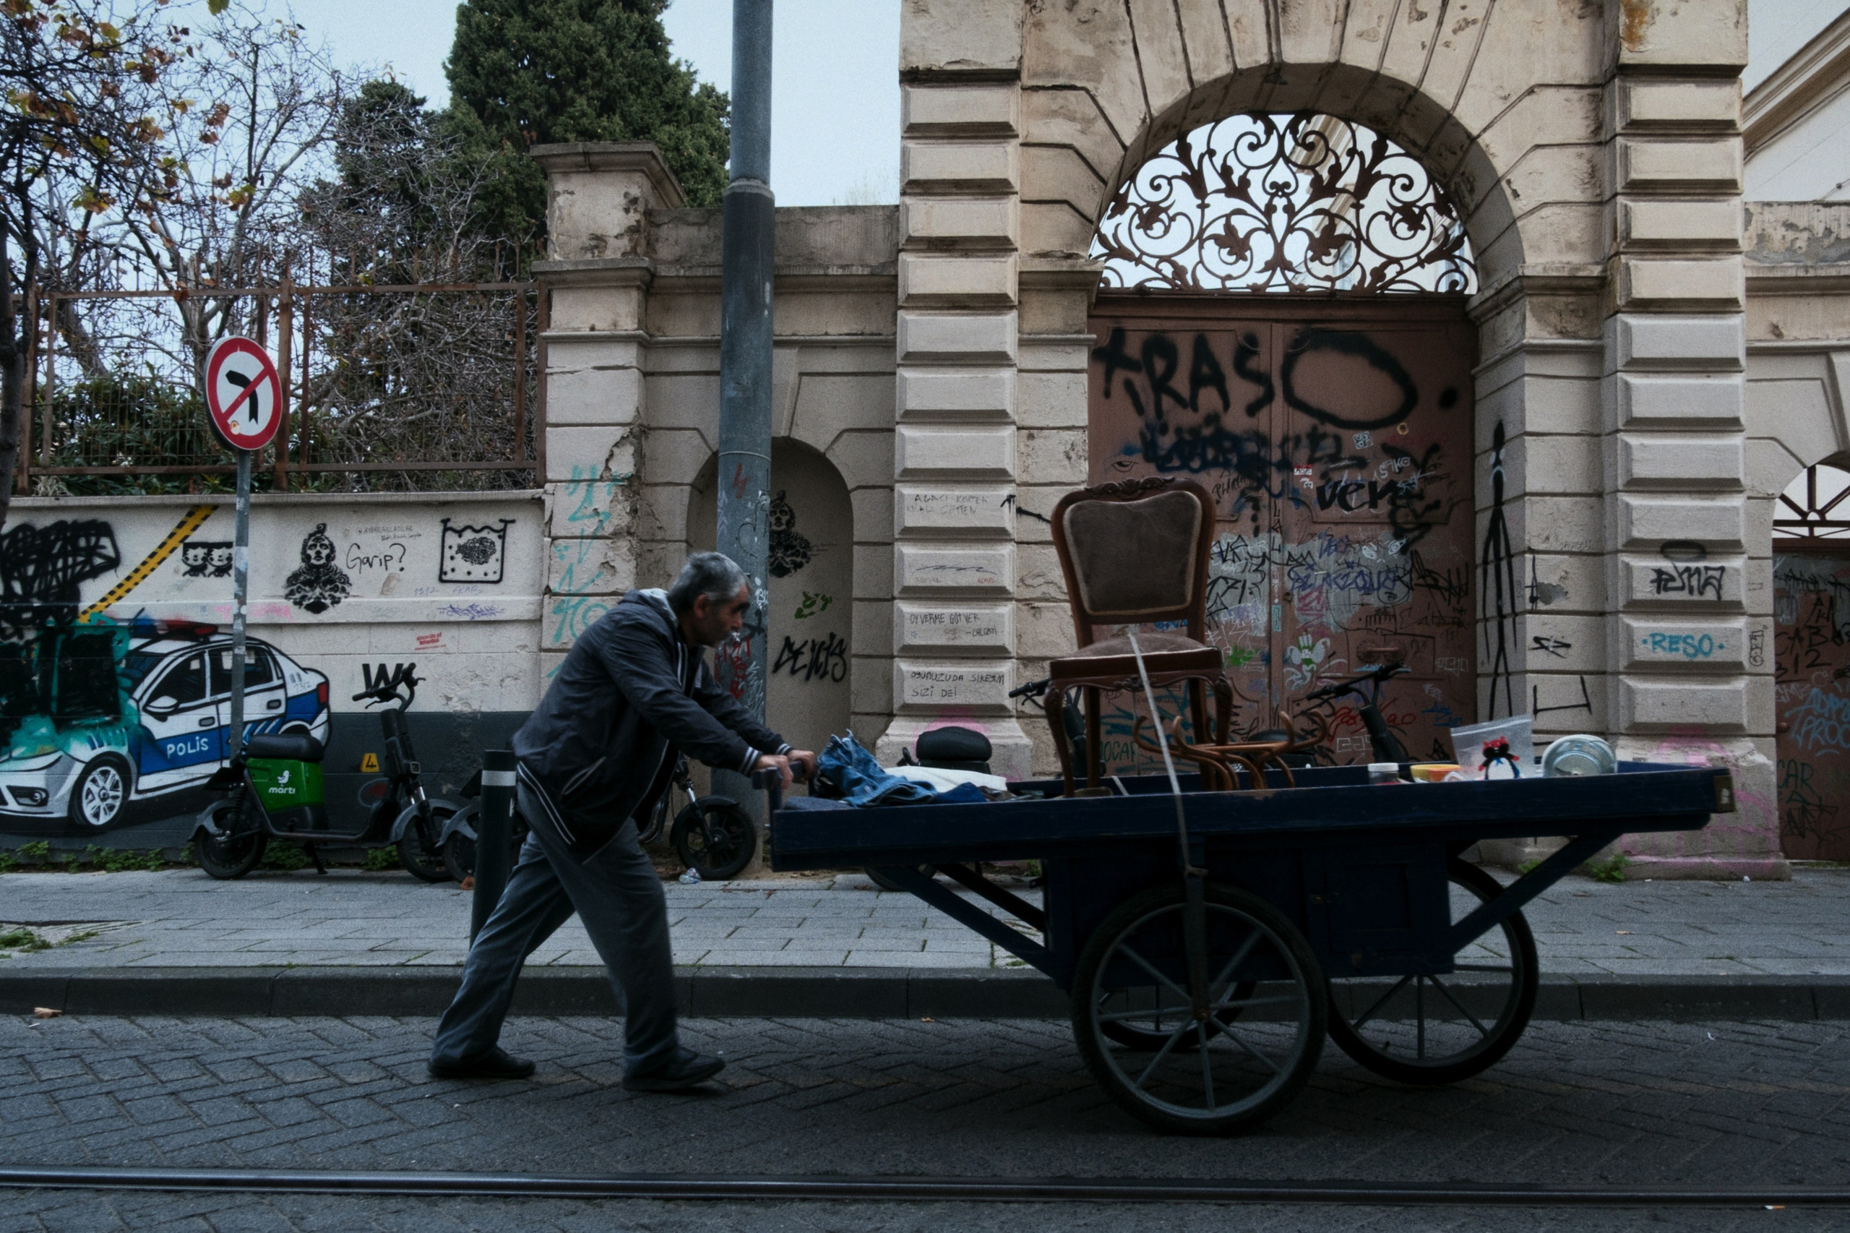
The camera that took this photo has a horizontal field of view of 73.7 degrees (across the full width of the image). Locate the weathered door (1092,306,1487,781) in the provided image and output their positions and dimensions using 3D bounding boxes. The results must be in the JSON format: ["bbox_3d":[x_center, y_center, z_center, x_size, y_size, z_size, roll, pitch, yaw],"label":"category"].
[{"bbox_3d":[1.935,-0.223,6.760,2.162,3.075,0.132,1,-2,3],"label":"weathered door"}]

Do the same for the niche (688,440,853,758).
[{"bbox_3d":[-0.799,0.137,6.476,0.853,2.081,0.355,1,-2,3],"label":"niche"}]

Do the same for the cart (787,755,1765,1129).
[{"bbox_3d":[0.863,0.944,3.705,2.568,0.995,0.893,-3,-3,2],"label":"cart"}]

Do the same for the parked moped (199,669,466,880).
[{"bbox_3d":[-3.015,0.792,6.242,1.391,1.096,0.589,1,-2,0],"label":"parked moped"}]

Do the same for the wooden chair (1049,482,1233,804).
[{"bbox_3d":[0.650,0.069,3.725,0.518,0.995,0.558,-3,-3,10],"label":"wooden chair"}]

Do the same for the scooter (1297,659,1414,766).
[{"bbox_3d":[1.979,0.761,6.212,1.391,1.086,0.589,2,-3,-32],"label":"scooter"}]

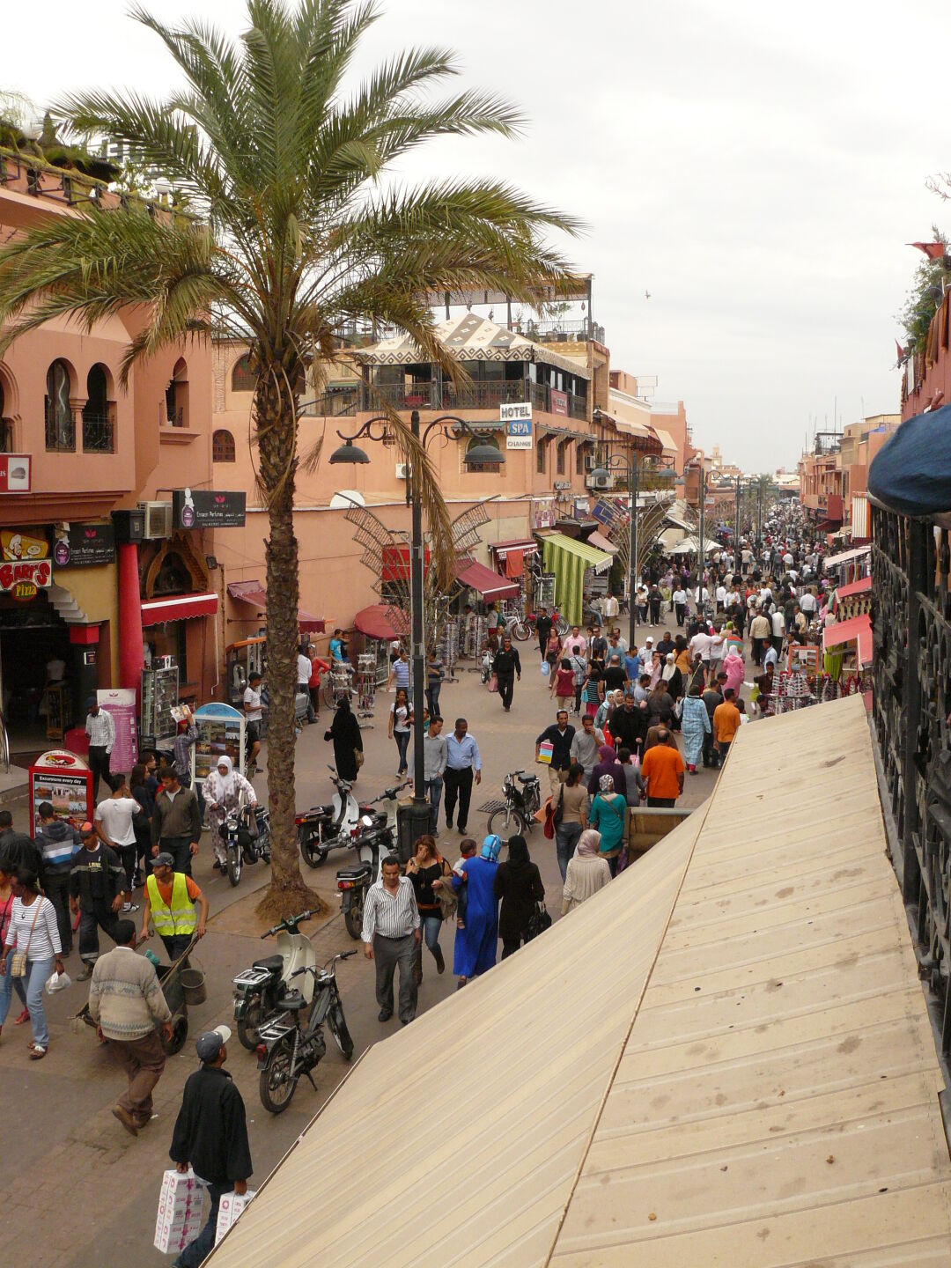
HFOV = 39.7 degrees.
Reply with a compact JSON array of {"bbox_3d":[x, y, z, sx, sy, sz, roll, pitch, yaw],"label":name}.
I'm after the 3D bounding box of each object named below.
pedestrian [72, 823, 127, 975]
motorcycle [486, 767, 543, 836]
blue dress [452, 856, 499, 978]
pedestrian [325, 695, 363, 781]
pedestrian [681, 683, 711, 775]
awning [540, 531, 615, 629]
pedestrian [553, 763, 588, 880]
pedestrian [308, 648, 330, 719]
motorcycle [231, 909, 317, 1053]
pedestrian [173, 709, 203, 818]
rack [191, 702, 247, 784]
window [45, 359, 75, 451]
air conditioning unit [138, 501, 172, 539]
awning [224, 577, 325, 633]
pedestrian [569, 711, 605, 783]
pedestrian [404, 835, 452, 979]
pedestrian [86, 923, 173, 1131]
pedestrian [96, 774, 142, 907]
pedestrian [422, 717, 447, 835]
[{"bbox_3d":[-4.158,2.916,14.565,0.580,1.720,0.500,0,6,1],"label":"pedestrian"},{"bbox_3d":[0.696,2.628,20.456,0.580,1.040,1.620,3,7,23],"label":"motorcycle"},{"bbox_3d":[0.005,2.981,13.873,0.520,1.310,0.400,1,6,10],"label":"blue dress"},{"bbox_3d":[-2.378,1.893,24.069,0.560,1.570,0.520,-2,6,-21],"label":"pedestrian"},{"bbox_3d":[4.203,1.776,25.283,0.560,1.700,0.420,2,7,14],"label":"pedestrian"},{"bbox_3d":[4.292,-2.297,55.043,2.300,3.650,3.700,2,6,15],"label":"awning"},{"bbox_3d":[1.279,2.534,17.549,0.480,1.650,0.380,2,6,14],"label":"pedestrian"},{"bbox_3d":[-3.728,1.139,31.218,0.500,1.660,0.380,3,7,25],"label":"pedestrian"},{"bbox_3d":[-1.857,3.311,12.761,0.660,1.030,1.720,2,6,19],"label":"motorcycle"},{"bbox_3d":[-4.567,2.132,20.928,0.500,1.720,0.500,-5,8,-41],"label":"pedestrian"},{"bbox_3d":[-4.259,2.093,21.749,0.850,1.850,0.420,3,7,25],"label":"rack"},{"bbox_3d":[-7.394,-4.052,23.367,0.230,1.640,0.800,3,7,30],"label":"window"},{"bbox_3d":[-6.528,-2.334,26.903,0.330,0.720,0.850,2,6,22],"label":"air conditioning unit"},{"bbox_3d":[-4.240,-0.532,28.206,1.550,1.150,1.600,2,6,15],"label":"awning"},{"bbox_3d":[1.833,2.150,21.685,0.540,1.730,0.420,1,6,8],"label":"pedestrian"},{"bbox_3d":[-0.536,2.999,14.611,0.490,1.620,0.440,1,6,6],"label":"pedestrian"},{"bbox_3d":[-2.905,3.276,11.098,0.600,1.740,0.550,1,6,11],"label":"pedestrian"},{"bbox_3d":[-4.585,2.658,16.976,0.580,1.720,0.420,2,6,14],"label":"pedestrian"},{"bbox_3d":[-0.719,2.166,20.489,0.580,1.820,0.420,0,6,-3],"label":"pedestrian"}]

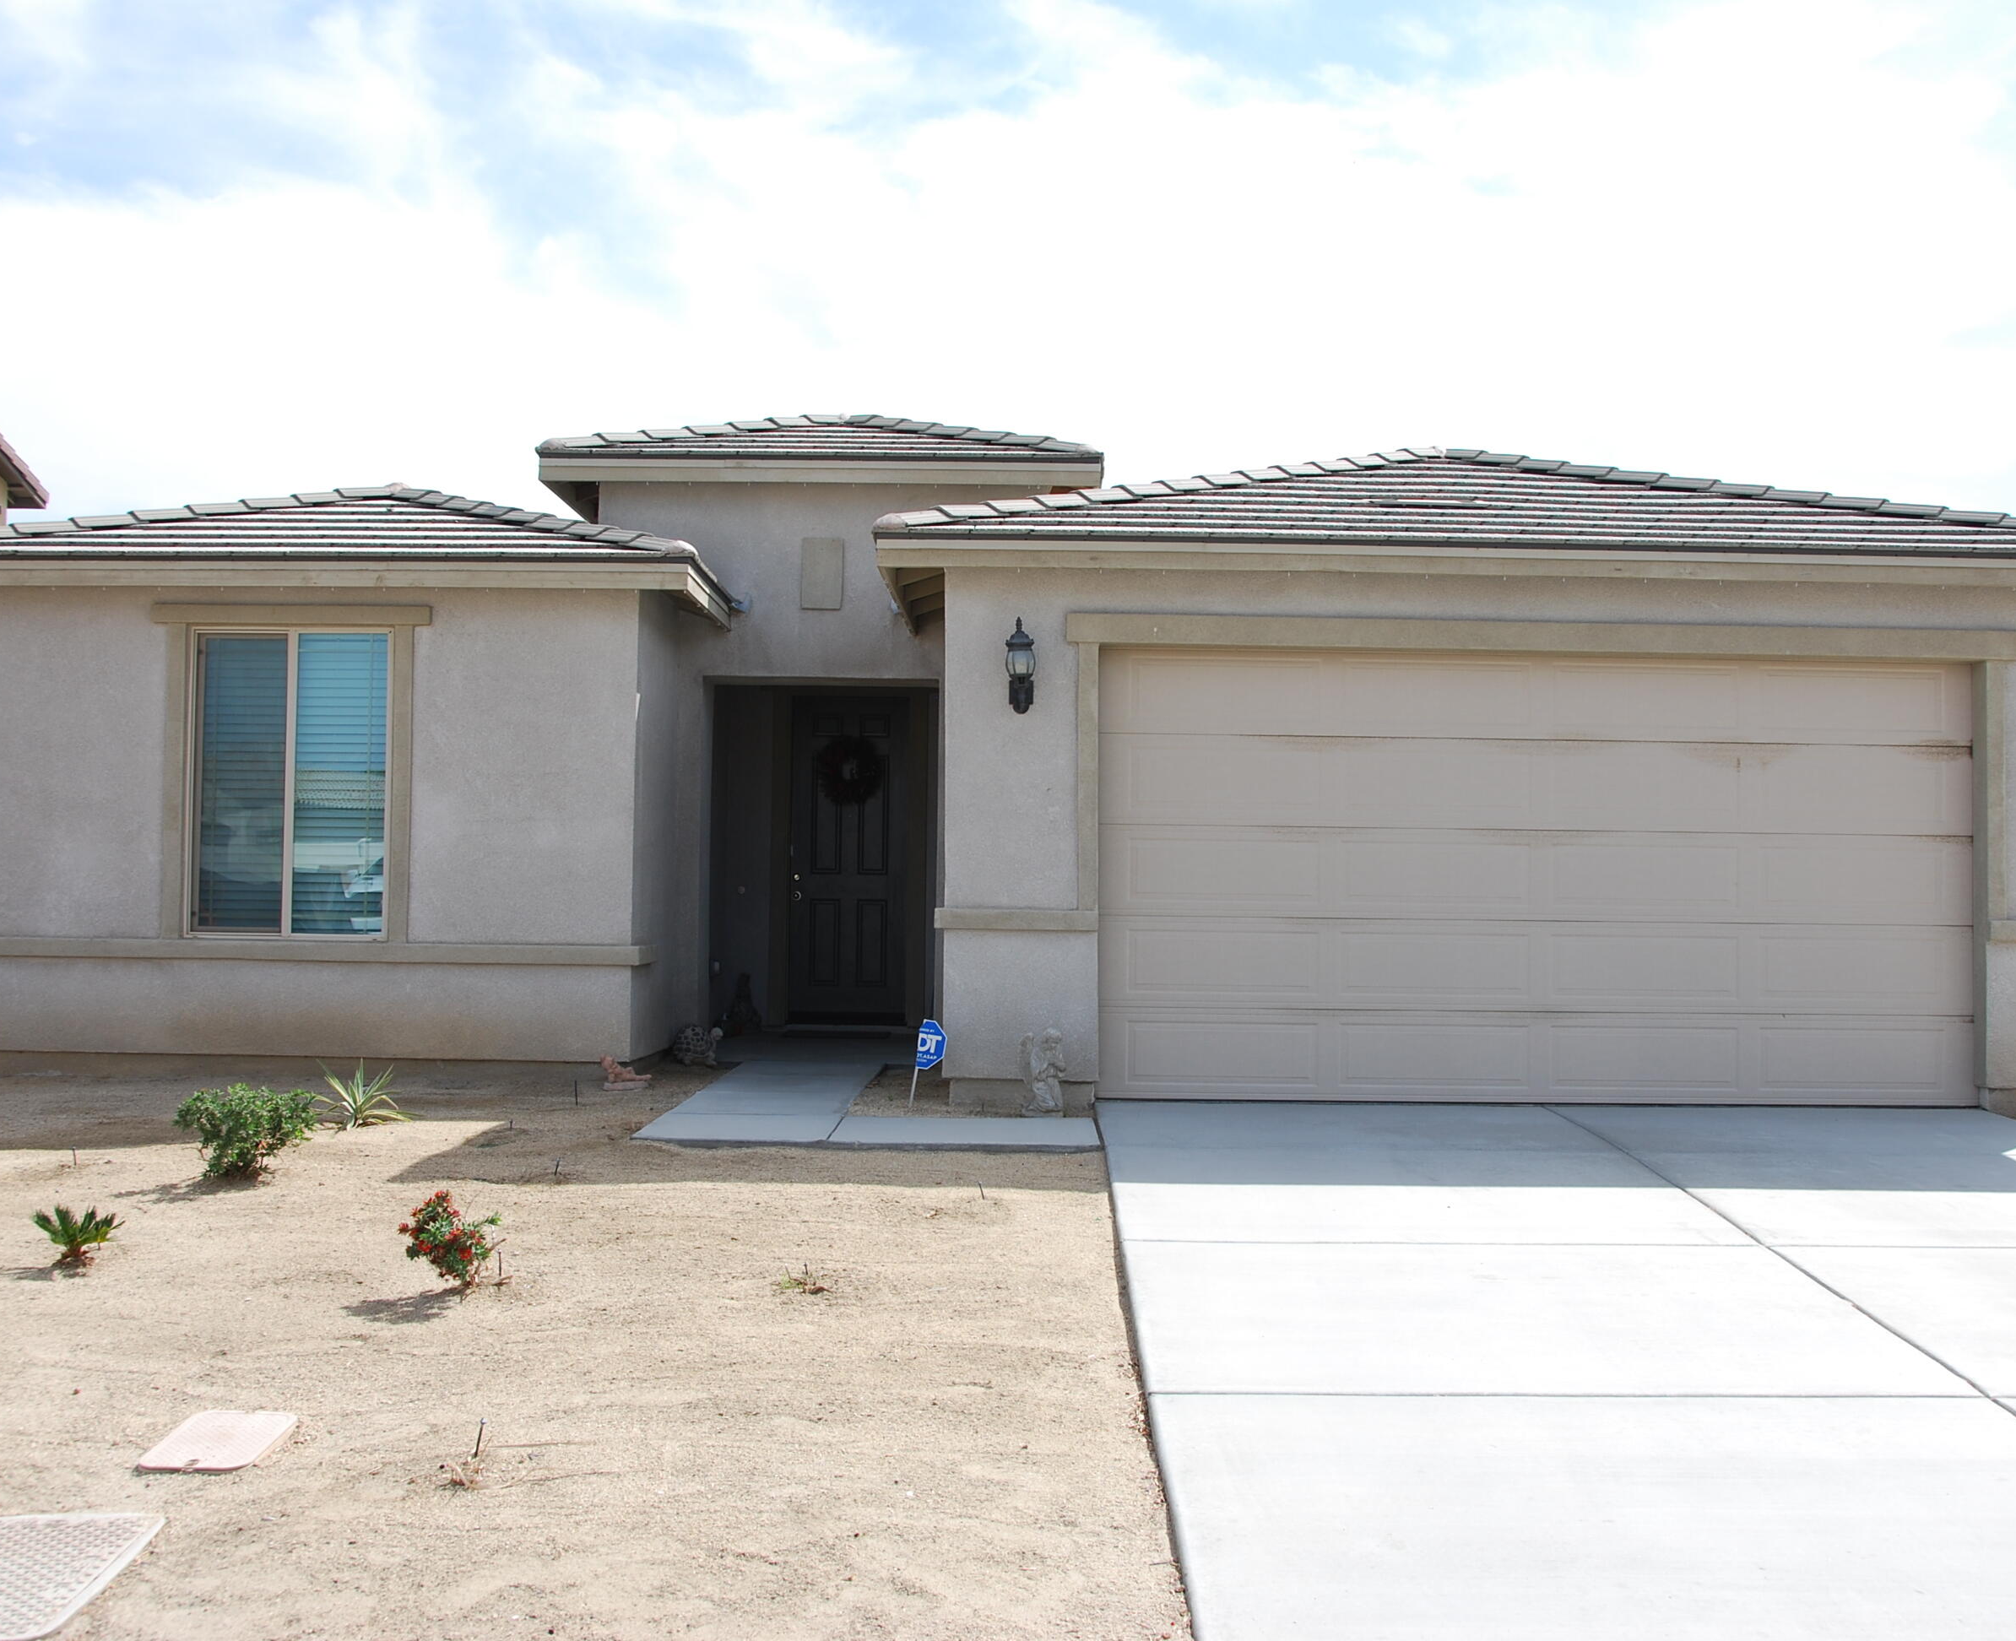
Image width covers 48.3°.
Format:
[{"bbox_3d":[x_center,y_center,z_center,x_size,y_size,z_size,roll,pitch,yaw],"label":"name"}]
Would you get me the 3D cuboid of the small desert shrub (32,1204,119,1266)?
[{"bbox_3d":[-3.231,1.443,7.800,0.310,0.210,0.290,1,-2,0],"label":"small desert shrub"}]

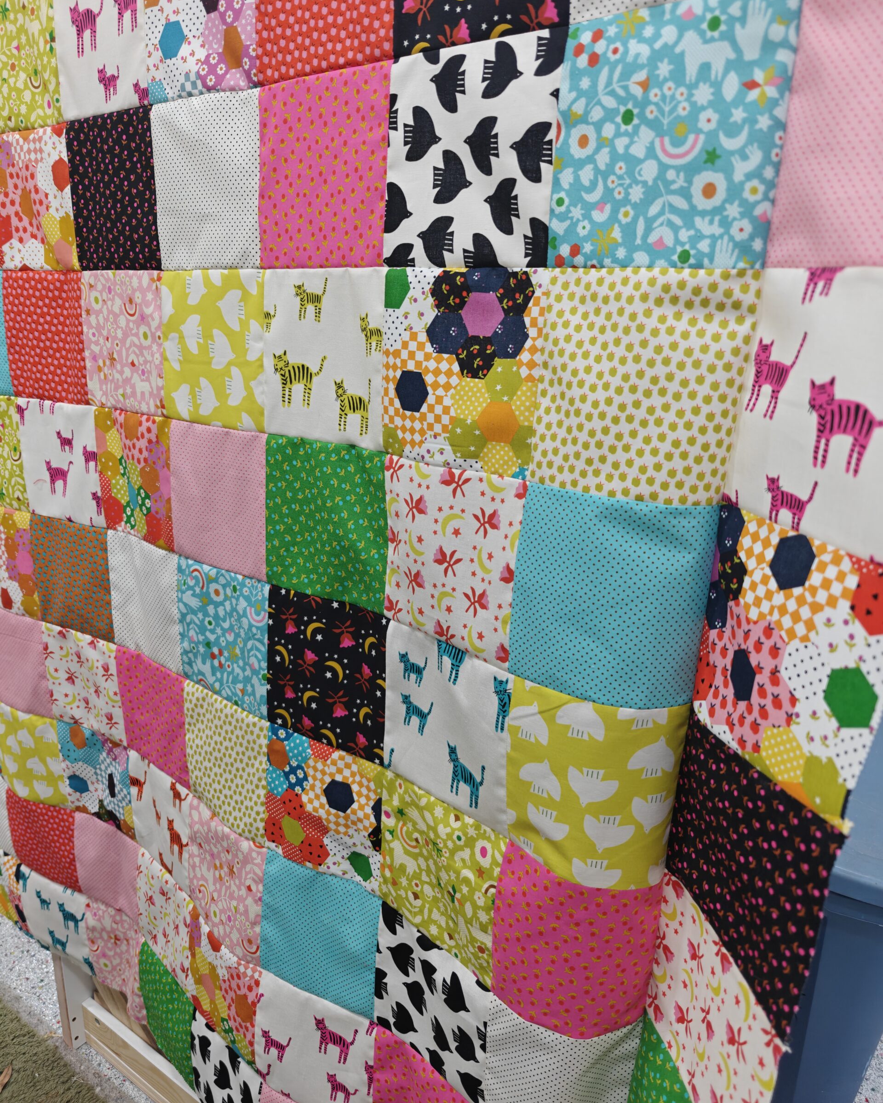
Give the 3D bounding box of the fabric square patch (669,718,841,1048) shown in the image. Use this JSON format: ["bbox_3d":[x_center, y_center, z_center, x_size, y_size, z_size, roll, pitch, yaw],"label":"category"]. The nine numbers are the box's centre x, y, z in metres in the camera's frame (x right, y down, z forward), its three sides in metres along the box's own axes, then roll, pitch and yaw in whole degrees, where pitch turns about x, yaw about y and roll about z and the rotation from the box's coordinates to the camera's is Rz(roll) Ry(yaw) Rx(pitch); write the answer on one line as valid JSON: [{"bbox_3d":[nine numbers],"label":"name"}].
[{"bbox_3d":[0.143,0.147,0.378,0.014,0.122,0.115,-1,20,-11],"label":"fabric square patch"}]

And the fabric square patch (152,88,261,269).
[{"bbox_3d":[-0.174,-0.270,0.577,0.117,0.117,0.010,13,19,33],"label":"fabric square patch"}]

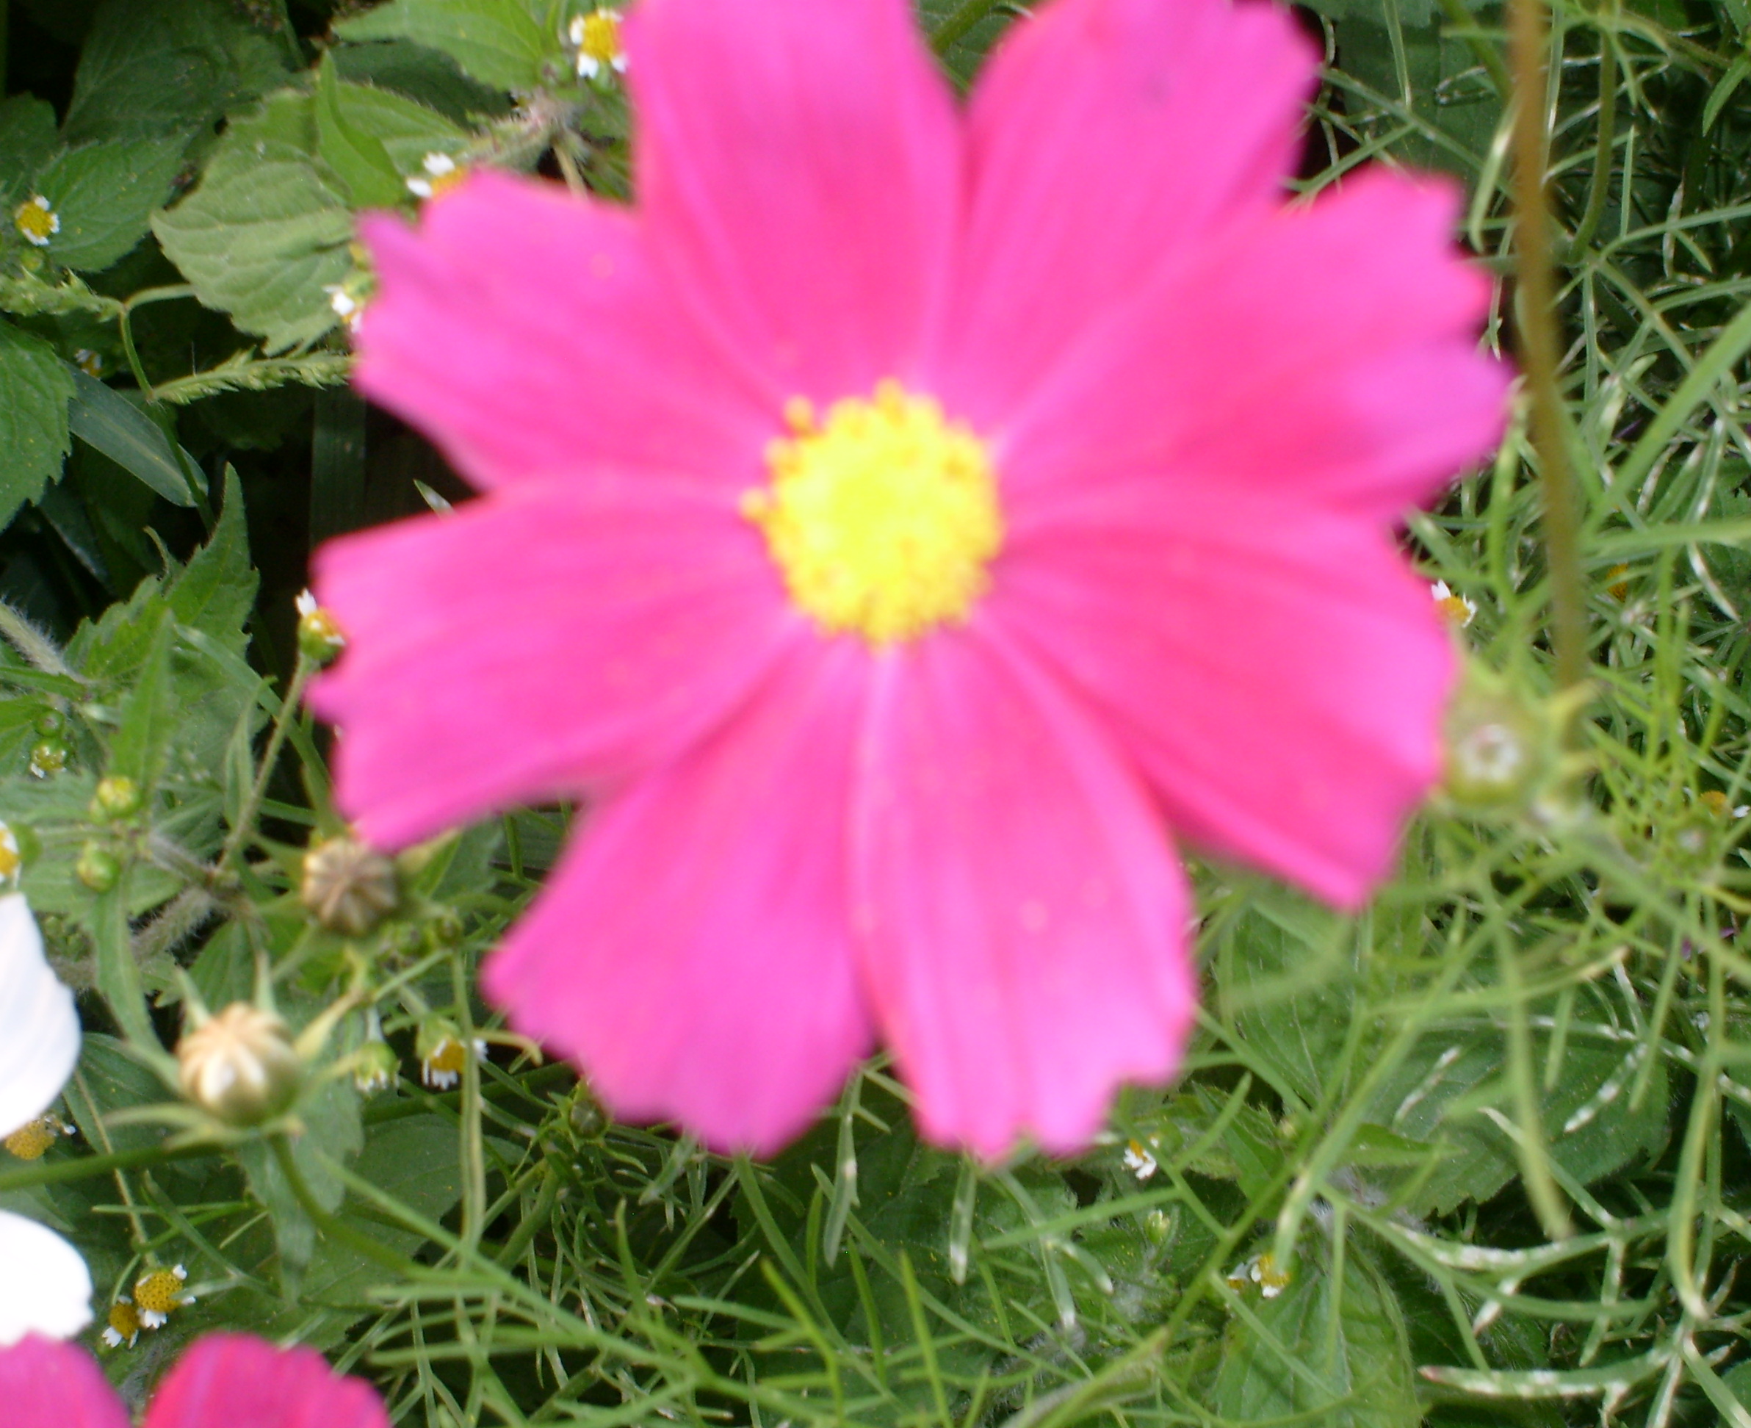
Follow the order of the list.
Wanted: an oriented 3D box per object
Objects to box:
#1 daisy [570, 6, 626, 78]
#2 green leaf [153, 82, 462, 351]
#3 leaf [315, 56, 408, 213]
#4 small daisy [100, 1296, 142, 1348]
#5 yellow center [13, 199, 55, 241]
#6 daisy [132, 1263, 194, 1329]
[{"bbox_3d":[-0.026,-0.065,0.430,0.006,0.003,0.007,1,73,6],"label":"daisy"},{"bbox_3d":[-0.052,-0.046,0.410,0.029,0.006,0.024,-15,73,-5],"label":"green leaf"},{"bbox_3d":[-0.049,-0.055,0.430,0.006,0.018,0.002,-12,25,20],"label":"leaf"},{"bbox_3d":[-0.069,0.056,0.410,0.004,0.005,0.003,0,24,13],"label":"small daisy"},{"bbox_3d":[-0.078,-0.046,0.415,0.004,0.003,0.004,0,81,-3],"label":"yellow center"},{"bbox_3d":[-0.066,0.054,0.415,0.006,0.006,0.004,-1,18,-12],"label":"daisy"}]

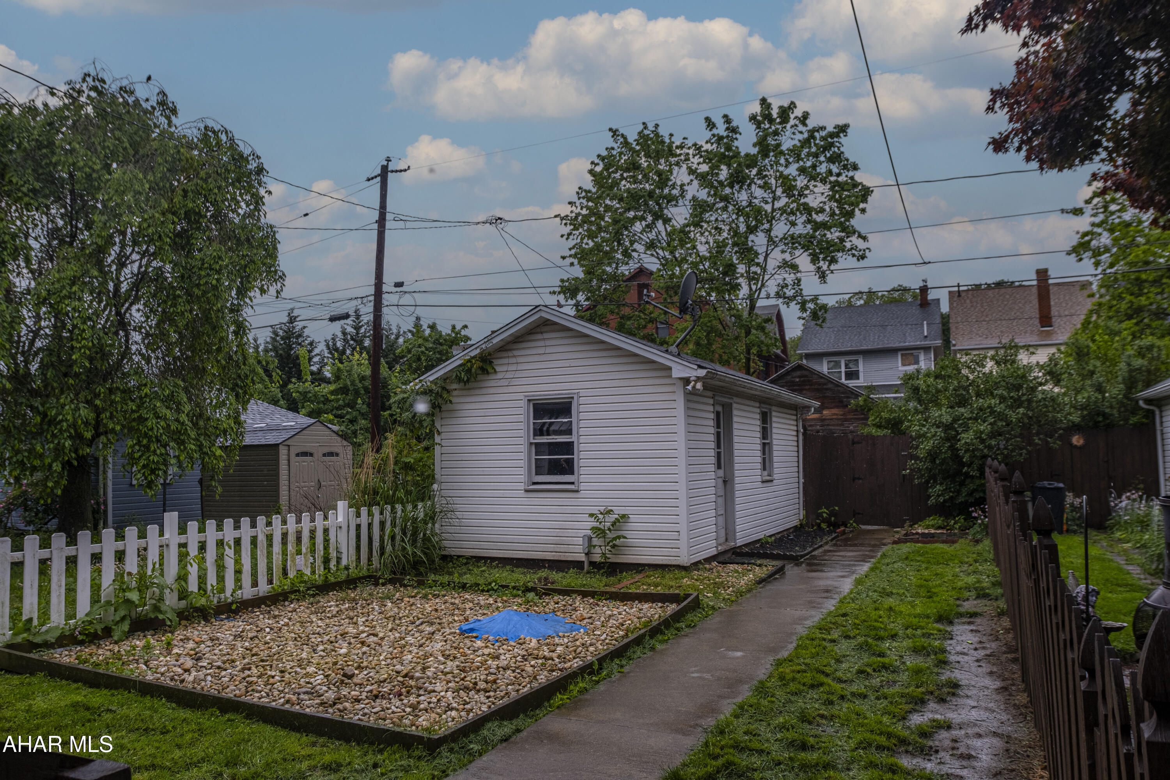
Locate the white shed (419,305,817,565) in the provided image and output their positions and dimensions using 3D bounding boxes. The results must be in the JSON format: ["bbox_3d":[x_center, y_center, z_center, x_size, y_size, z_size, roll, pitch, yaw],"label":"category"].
[{"bbox_3d":[1.100,0.872,17.513,4.284,3.439,8.615,-2,-4,21],"label":"white shed"}]

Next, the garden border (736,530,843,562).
[{"bbox_3d":[3.466,2.478,17.032,0.970,0.130,5.200,-2,-4,21],"label":"garden border"}]

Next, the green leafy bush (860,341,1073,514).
[{"bbox_3d":[6.979,0.941,19.198,3.700,3.400,3.400,-2,-4,21],"label":"green leafy bush"}]

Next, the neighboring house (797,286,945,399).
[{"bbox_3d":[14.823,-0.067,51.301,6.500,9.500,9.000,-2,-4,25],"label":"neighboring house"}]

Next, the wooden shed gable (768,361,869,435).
[{"bbox_3d":[5.998,1.252,26.698,4.300,3.558,5.000,-2,-4,22],"label":"wooden shed gable"}]

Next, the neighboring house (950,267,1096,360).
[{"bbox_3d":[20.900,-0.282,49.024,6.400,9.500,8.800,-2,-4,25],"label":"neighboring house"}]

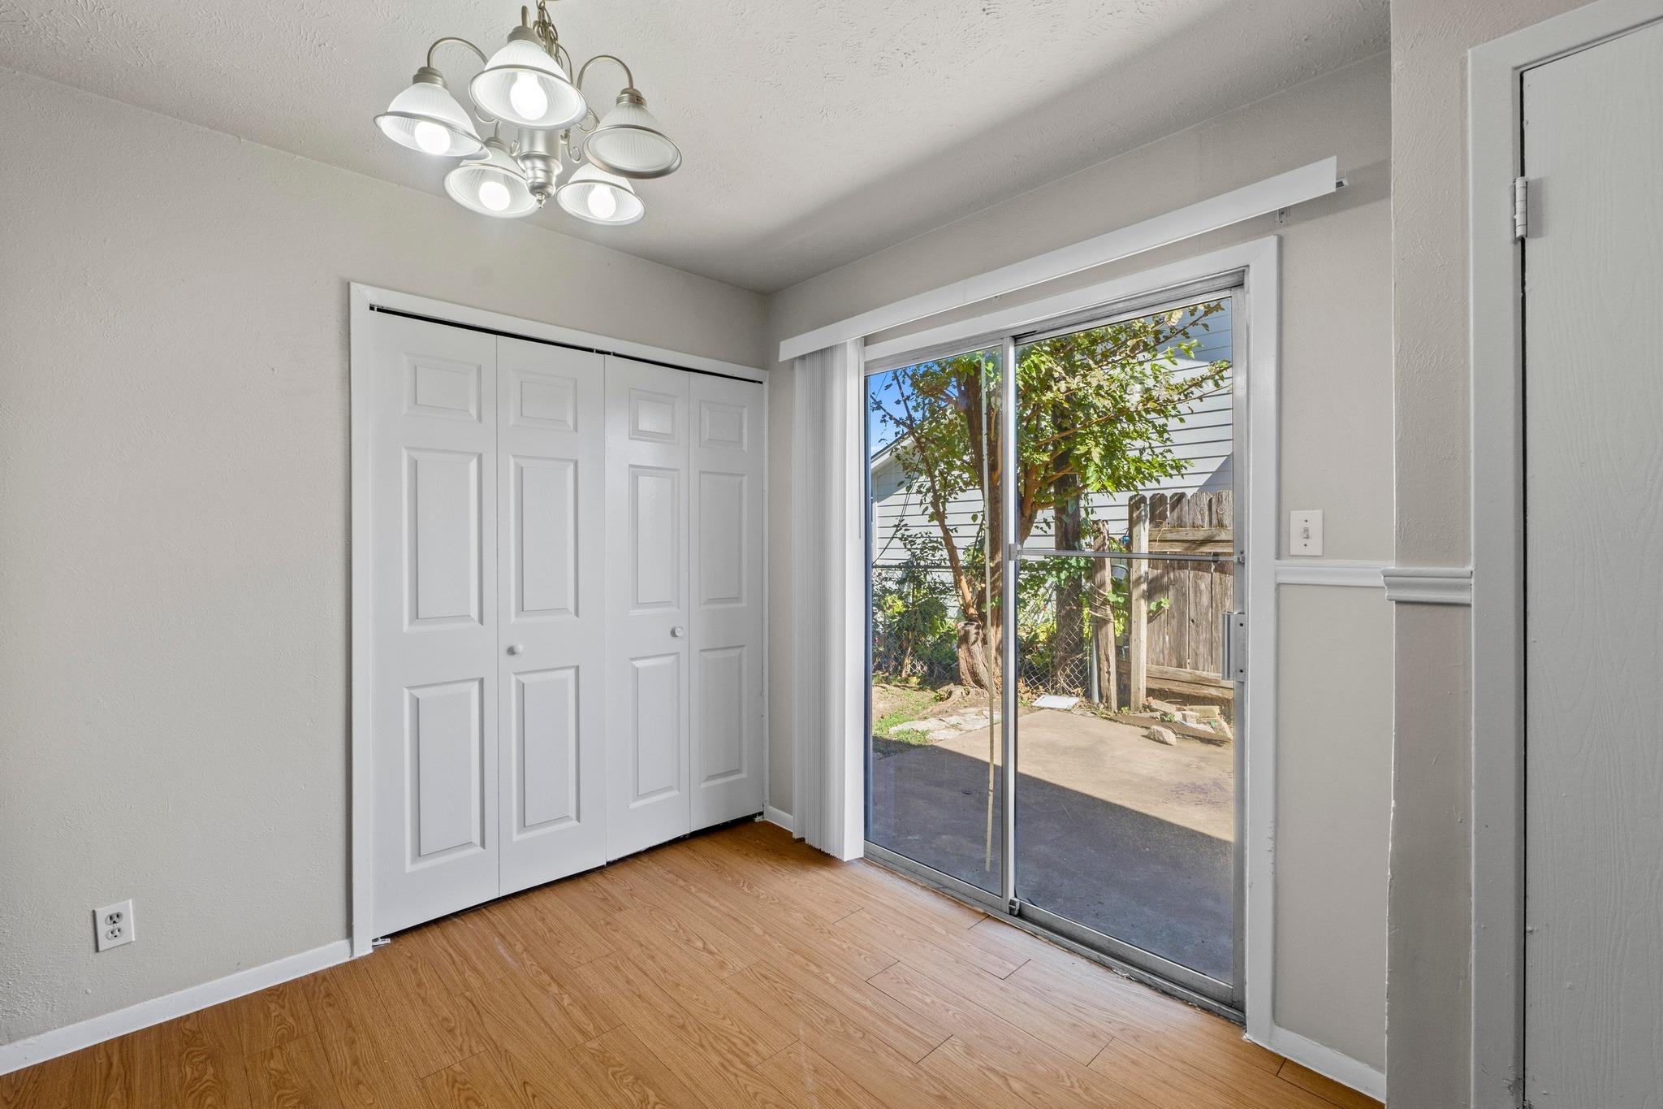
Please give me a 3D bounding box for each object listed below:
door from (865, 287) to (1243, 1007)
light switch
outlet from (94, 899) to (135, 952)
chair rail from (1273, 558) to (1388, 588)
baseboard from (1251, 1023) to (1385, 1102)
[{"bbox_3d":[0.614,0.257,2.407,1.470,2.000,0.090,1,1,45],"label":"door"},{"bbox_3d":[1.197,-0.053,1.744,0.071,0.115,0.015,1,1,45],"label":"light switch"},{"bbox_3d":[-1.891,0.981,1.831,0.071,0.115,0.012,0,1,-42],"label":"outlet"},{"bbox_3d":[1.235,0.047,1.698,0.245,0.065,0.024,1,1,45],"label":"chair rail"},{"bbox_3d":[1.217,1.250,1.712,0.285,0.068,0.016,1,1,45],"label":"baseboard"}]

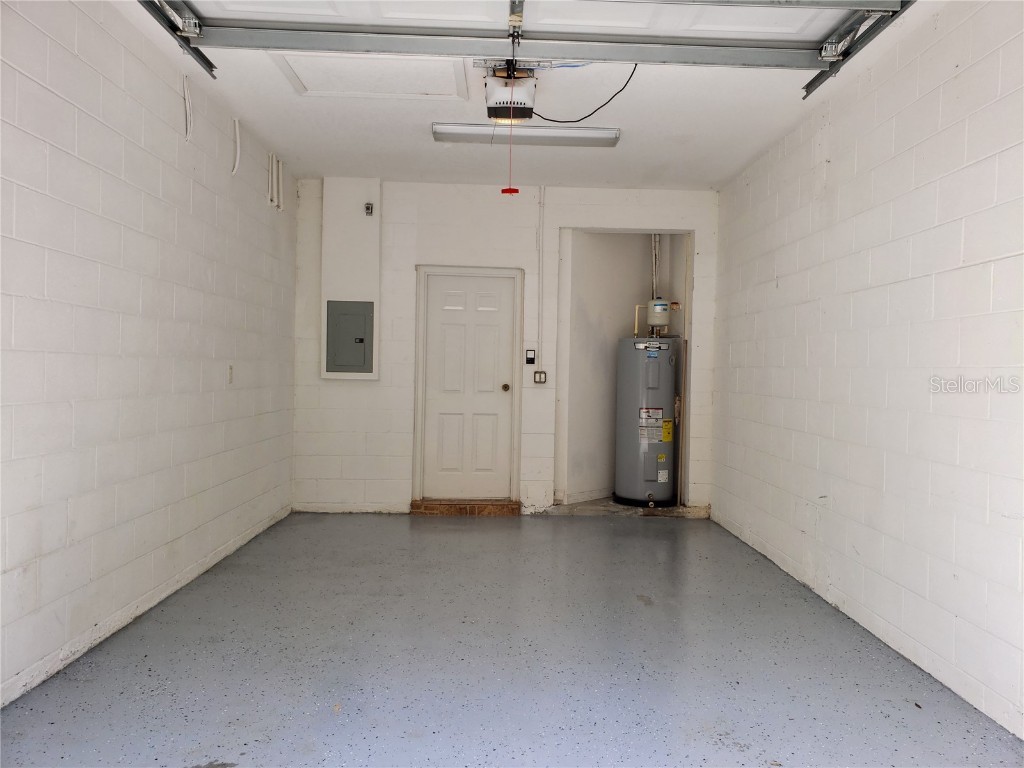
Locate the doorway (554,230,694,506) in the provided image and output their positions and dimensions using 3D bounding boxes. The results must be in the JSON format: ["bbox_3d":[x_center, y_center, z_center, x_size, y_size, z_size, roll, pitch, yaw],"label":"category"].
[{"bbox_3d":[0.989,-0.140,6.854,1.200,2.430,0.180,1,1,-1],"label":"doorway"}]

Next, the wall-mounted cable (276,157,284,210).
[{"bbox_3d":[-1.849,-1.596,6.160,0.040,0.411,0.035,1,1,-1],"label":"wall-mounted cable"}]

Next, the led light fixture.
[{"bbox_3d":[0.096,-1.673,5.197,1.230,0.075,0.230,1,1,-1],"label":"led light fixture"}]

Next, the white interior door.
[{"bbox_3d":[-0.378,0.033,6.847,0.810,2.020,0.050,1,1,-1],"label":"white interior door"}]

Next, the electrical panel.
[{"bbox_3d":[-1.395,-0.403,6.634,0.400,0.615,0.060,1,1,-1],"label":"electrical panel"}]

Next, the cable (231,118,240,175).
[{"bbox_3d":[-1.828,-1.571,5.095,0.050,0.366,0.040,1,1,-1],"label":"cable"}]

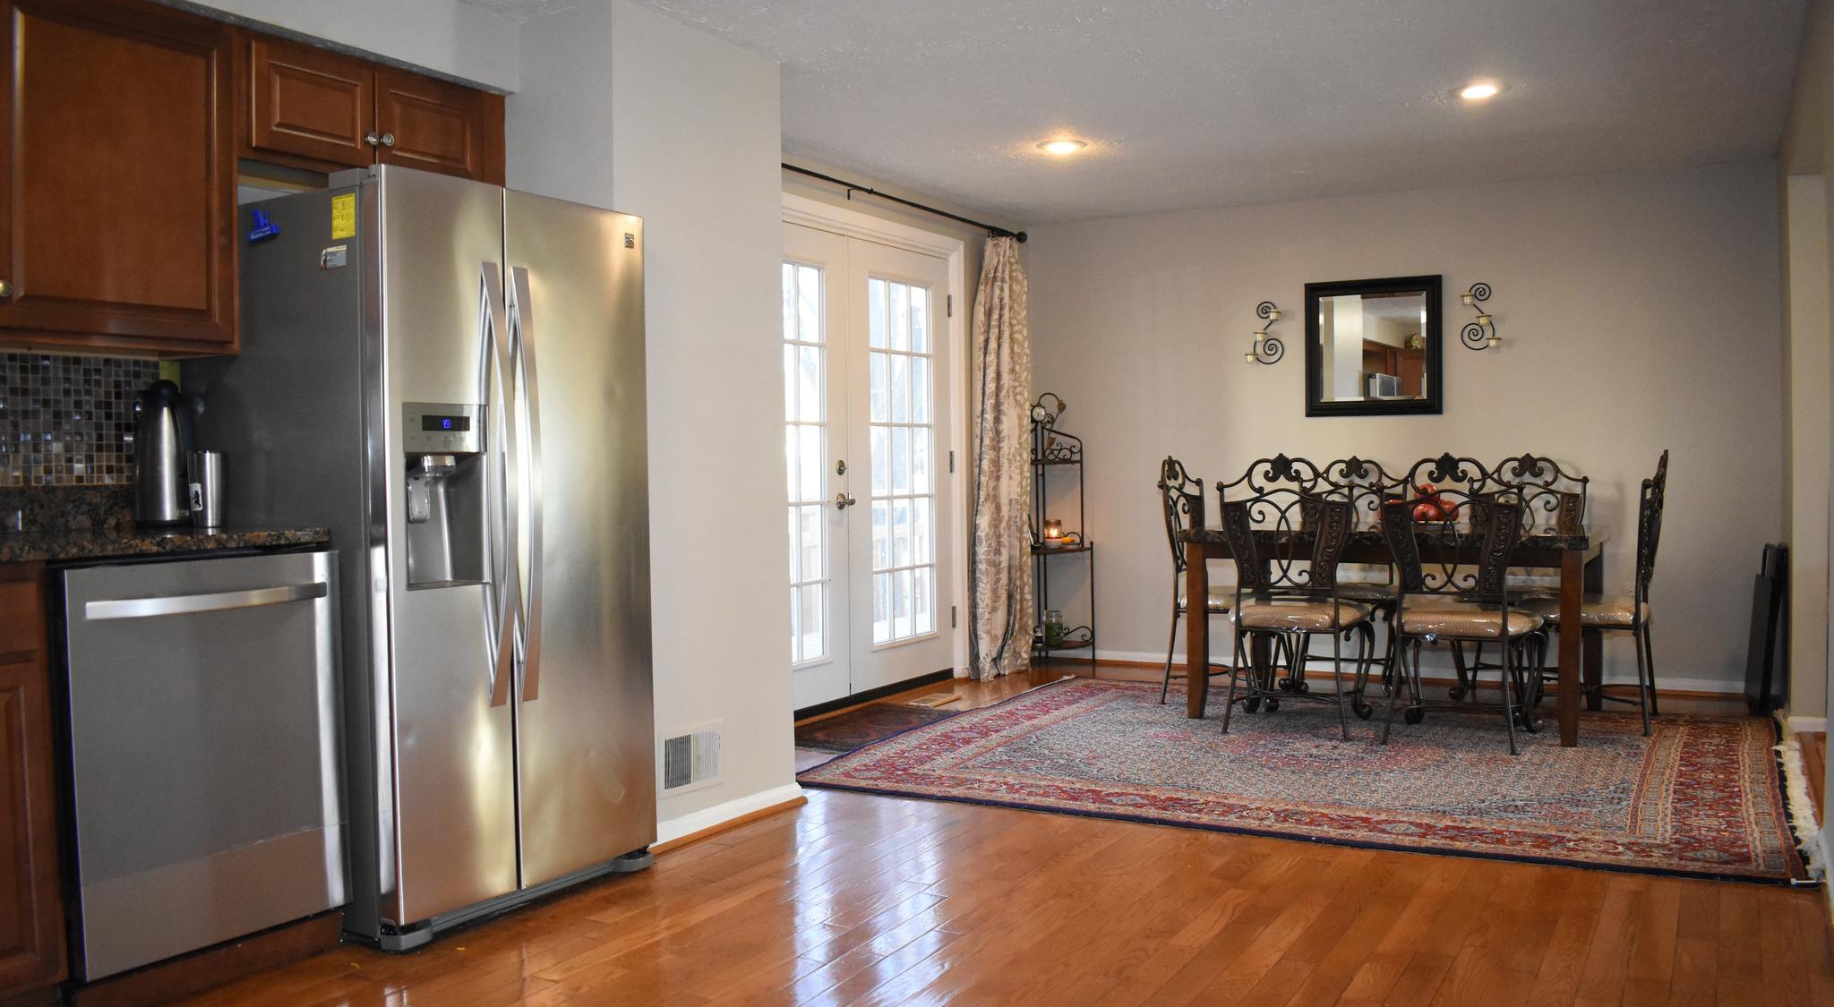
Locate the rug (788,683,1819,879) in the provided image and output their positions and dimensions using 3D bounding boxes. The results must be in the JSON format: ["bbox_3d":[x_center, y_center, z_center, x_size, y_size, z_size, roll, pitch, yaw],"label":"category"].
[{"bbox_3d":[1.460,0.898,5.005,3.100,0.015,2.500,0,2,30],"label":"rug"}]

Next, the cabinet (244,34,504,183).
[{"bbox_3d":[-1.502,-0.977,3.616,0.340,0.335,0.820,0,2,31],"label":"cabinet"}]

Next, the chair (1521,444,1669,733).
[{"bbox_3d":[2.668,0.326,5.416,0.560,1.080,0.485,0,2,32],"label":"chair"}]

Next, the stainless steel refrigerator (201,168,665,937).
[{"bbox_3d":[-1.230,0.118,3.487,0.850,1.750,0.830,0,2,31],"label":"stainless steel refrigerator"}]

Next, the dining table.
[{"bbox_3d":[1.964,0.491,5.645,1.570,0.768,0.930,0,2,32],"label":"dining table"}]

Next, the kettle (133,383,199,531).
[{"bbox_3d":[-1.643,-0.109,3.010,0.150,0.322,0.127,-1,1,-10],"label":"kettle"}]

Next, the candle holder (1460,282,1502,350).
[{"bbox_3d":[2.566,-0.854,6.258,0.195,0.318,0.100,0,2,31],"label":"candle holder"}]

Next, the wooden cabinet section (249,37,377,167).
[{"bbox_3d":[-1.577,-0.958,3.386,0.300,0.258,0.340,0,2,31],"label":"wooden cabinet section"}]

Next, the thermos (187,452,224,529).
[{"bbox_3d":[-1.470,-0.025,2.833,0.078,0.165,0.078,0,2,31],"label":"thermos"}]

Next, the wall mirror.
[{"bbox_3d":[2.179,-0.746,6.580,0.635,0.652,0.035,0,2,31],"label":"wall mirror"}]

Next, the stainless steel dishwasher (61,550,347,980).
[{"bbox_3d":[-1.630,0.486,2.870,0.610,0.775,0.600,0,2,31],"label":"stainless steel dishwasher"}]

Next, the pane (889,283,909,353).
[{"bbox_3d":[-0.083,-0.868,6.407,0.020,0.320,0.165,0,2,31],"label":"pane"}]

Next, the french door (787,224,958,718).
[{"bbox_3d":[-0.329,-0.167,6.097,0.070,2.034,1.864,0,2,31],"label":"french door"}]

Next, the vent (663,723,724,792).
[{"bbox_3d":[-0.660,0.753,4.065,0.020,0.200,0.286,0,2,31],"label":"vent"}]

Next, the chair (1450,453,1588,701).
[{"bbox_3d":[2.669,0.327,6.067,0.507,1.089,0.490,0,2,31],"label":"chair"}]

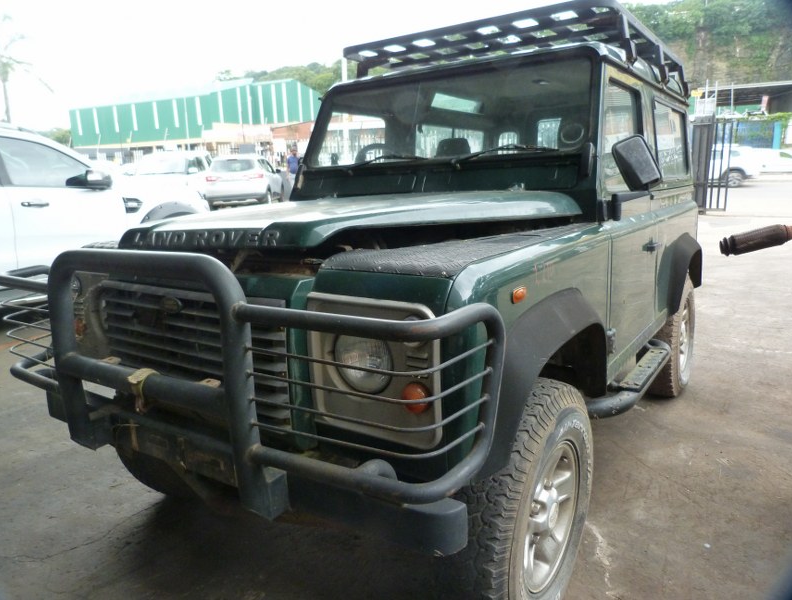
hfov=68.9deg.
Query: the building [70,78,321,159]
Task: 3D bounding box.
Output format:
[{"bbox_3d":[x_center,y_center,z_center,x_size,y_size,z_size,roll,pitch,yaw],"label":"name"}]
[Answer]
[{"bbox_3d":[-22.734,-19.200,69.013,22.400,12.029,18.500,5,14,30],"label":"building"}]

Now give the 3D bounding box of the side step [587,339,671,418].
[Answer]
[{"bbox_3d":[1.128,0.361,2.763,0.220,0.100,1.130,5,13,34],"label":"side step"}]

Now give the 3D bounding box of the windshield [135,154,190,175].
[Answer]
[{"bbox_3d":[-7.087,-4.104,17.500,1.430,0.620,0.600,-2,12,0],"label":"windshield"}]

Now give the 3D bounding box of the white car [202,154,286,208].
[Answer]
[{"bbox_3d":[-4.850,-3.838,18.900,1.840,1.660,4.500,-3,12,-3],"label":"white car"}]

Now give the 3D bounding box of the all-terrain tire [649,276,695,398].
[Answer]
[{"bbox_3d":[1.734,0.221,3.685,0.255,0.800,0.800,5,13,34],"label":"all-terrain tire"}]

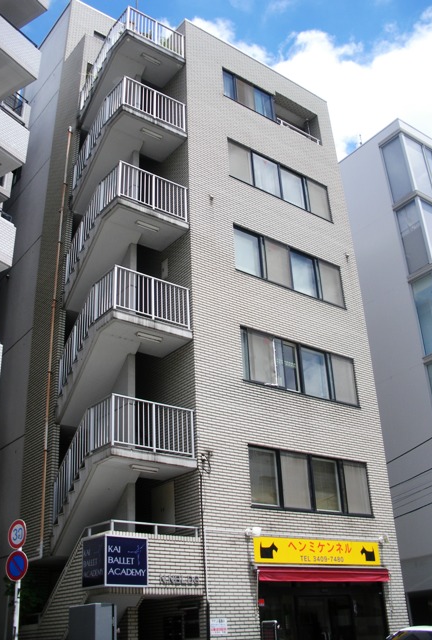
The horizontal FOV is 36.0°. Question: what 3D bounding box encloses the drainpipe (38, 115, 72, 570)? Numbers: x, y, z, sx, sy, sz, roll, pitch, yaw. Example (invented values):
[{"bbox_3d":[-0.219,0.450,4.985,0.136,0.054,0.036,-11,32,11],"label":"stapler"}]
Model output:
[{"bbox_3d":[-4.155,-0.361,17.563,0.092,12.740,0.092,17,-33,-33],"label":"drainpipe"}]

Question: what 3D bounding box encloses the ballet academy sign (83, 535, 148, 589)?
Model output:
[{"bbox_3d":[-1.878,4.599,12.552,0.936,0.930,0.927,17,-33,-33],"label":"ballet academy sign"}]

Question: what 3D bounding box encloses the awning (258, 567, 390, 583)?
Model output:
[{"bbox_3d":[2.479,5.783,15.053,4.194,0.351,0.259,17,-33,-33],"label":"awning"}]

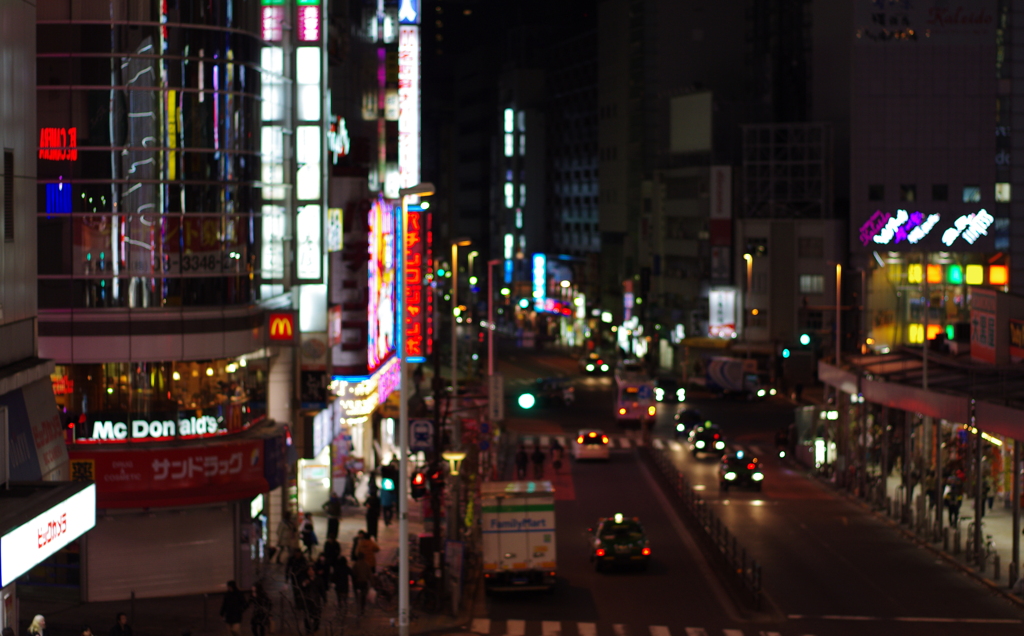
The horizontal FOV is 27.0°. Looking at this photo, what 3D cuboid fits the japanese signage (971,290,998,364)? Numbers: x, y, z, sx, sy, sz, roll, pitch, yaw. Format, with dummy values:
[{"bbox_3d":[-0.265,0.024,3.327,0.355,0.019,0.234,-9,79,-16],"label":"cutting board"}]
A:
[{"bbox_3d":[19.474,0.330,88.000,0.250,2.900,5.200,0,2,1],"label":"japanese signage"}]

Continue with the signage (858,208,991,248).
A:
[{"bbox_3d":[31.945,-6.931,165.000,10.200,3.100,0.400,0,3,3],"label":"signage"}]

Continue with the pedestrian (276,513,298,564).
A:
[{"bbox_3d":[-7.481,7.348,71.000,0.620,1.700,0.500,1,2,37],"label":"pedestrian"}]

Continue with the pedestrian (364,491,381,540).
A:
[{"bbox_3d":[-4.884,6.926,74.600,0.400,1.720,0.500,-1,2,-37],"label":"pedestrian"}]

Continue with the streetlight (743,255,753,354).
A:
[{"bbox_3d":[18.830,0.359,170.000,0.450,11.200,1.000,1,3,24],"label":"streetlight"}]

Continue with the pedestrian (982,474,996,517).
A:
[{"bbox_3d":[18.425,6.868,82.300,0.500,1.600,0.380,0,2,0],"label":"pedestrian"}]

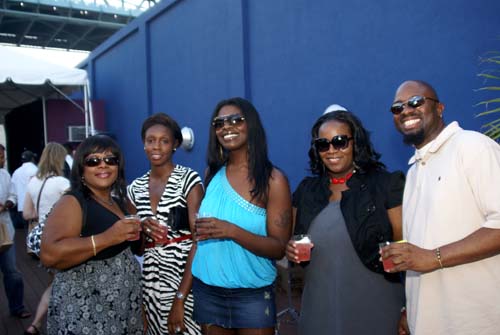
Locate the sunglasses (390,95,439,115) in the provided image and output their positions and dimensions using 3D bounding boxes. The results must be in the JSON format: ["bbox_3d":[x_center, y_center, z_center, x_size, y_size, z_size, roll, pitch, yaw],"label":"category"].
[{"bbox_3d":[0.629,-0.223,1.880,0.145,0.046,0.140,5,-13,-45],"label":"sunglasses"}]

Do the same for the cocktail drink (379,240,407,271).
[{"bbox_3d":[0.476,0.298,1.680,0.076,0.096,0.076,-4,2,11],"label":"cocktail drink"}]

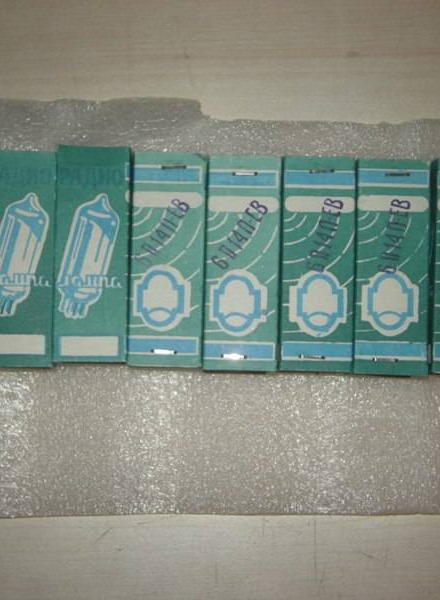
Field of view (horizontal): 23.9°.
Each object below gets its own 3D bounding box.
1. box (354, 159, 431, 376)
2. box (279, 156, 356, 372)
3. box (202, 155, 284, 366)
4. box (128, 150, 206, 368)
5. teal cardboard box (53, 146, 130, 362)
[{"bbox_3d":[0.065,-0.012,0.405,0.027,0.027,0.081,2,86,-2],"label":"box"},{"bbox_3d":[0.037,-0.013,0.404,0.027,0.027,0.081,2,86,-2],"label":"box"},{"bbox_3d":[0.008,-0.013,0.404,0.027,0.027,0.081,1,86,-2],"label":"box"},{"bbox_3d":[-0.020,-0.014,0.403,0.027,0.027,0.081,2,86,-2],"label":"box"},{"bbox_3d":[-0.048,-0.016,0.402,0.027,0.027,0.081,1,86,-2],"label":"teal cardboard box"}]

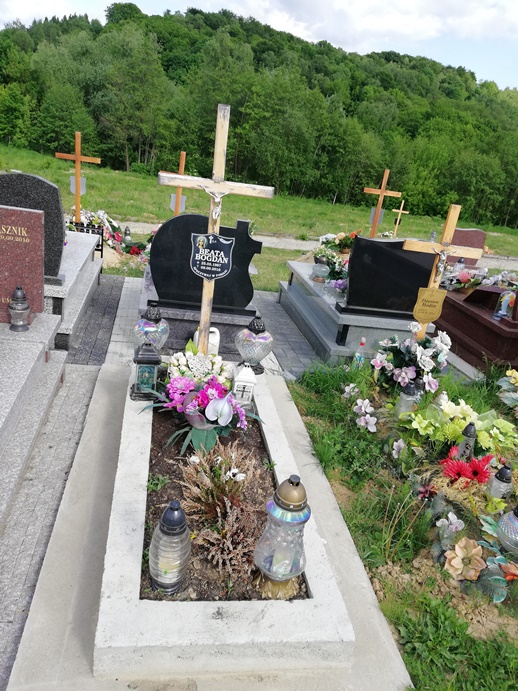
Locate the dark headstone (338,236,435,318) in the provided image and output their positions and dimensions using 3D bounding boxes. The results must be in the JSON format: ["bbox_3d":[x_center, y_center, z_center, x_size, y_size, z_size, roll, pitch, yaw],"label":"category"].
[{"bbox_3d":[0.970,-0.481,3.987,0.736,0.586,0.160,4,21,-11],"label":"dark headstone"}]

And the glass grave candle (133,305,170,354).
[{"bbox_3d":[-0.600,-0.024,3.017,0.240,0.335,0.140,4,21,-11],"label":"glass grave candle"}]

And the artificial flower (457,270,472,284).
[{"bbox_3d":[1.986,-0.657,5.207,0.140,0.130,0.120,4,21,-11],"label":"artificial flower"}]

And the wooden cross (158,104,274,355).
[{"bbox_3d":[-0.255,-0.472,2.834,0.587,1.465,0.090,4,21,-11],"label":"wooden cross"}]

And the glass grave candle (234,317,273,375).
[{"bbox_3d":[-0.014,-0.007,3.195,0.240,0.335,0.140,4,21,-11],"label":"glass grave candle"}]

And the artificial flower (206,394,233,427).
[{"bbox_3d":[-0.197,0.319,2.684,0.140,0.150,0.060,4,-20,-11],"label":"artificial flower"}]

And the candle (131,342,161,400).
[{"bbox_3d":[-0.561,0.121,2.727,0.140,0.285,0.140,4,21,-11],"label":"candle"}]

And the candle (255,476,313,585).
[{"bbox_3d":[0.095,0.591,1.673,0.185,0.420,0.185,4,21,-11],"label":"candle"}]

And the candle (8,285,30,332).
[{"bbox_3d":[-1.253,-0.196,2.812,0.112,0.235,0.112,4,21,-11],"label":"candle"}]

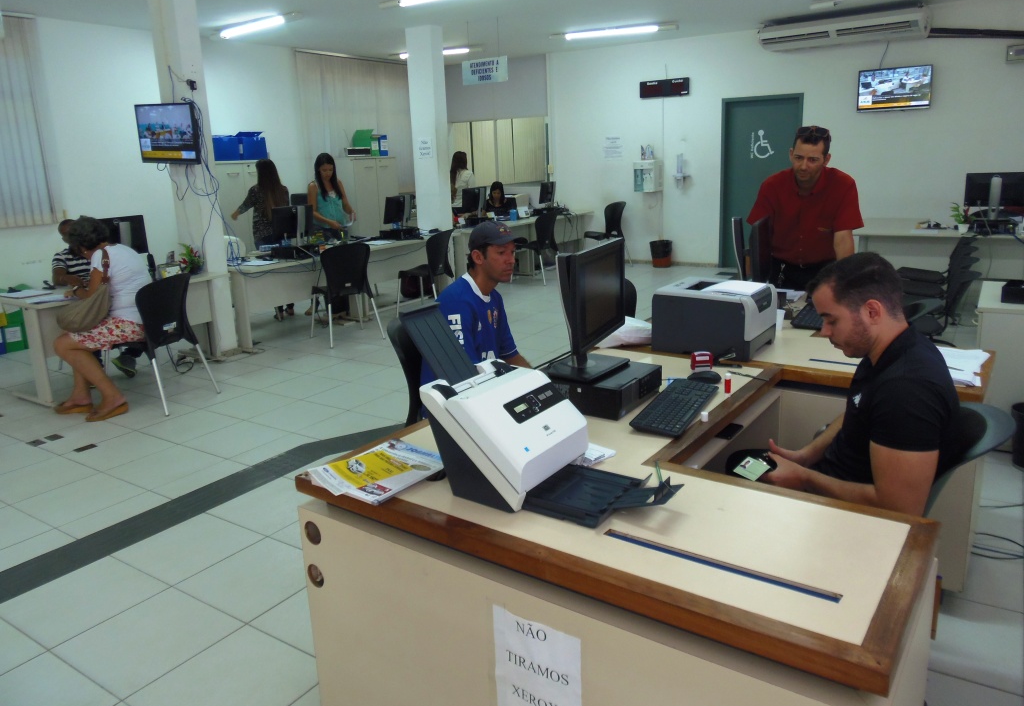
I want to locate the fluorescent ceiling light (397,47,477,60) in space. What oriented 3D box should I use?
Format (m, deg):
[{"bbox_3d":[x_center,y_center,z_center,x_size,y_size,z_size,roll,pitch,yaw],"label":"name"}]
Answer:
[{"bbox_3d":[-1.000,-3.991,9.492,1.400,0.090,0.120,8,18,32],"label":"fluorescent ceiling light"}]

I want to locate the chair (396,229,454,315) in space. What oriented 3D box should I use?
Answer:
[{"bbox_3d":[-0.839,-0.790,7.128,0.550,0.840,0.510,5,17,26],"label":"chair"}]

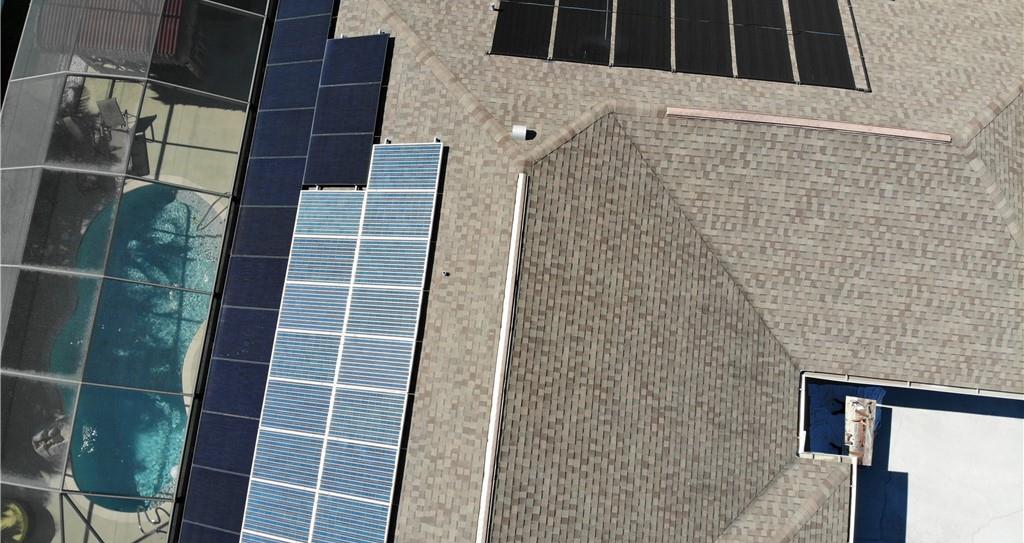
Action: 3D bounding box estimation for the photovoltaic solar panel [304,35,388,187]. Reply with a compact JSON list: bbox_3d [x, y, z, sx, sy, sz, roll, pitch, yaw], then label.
[{"bbox_3d":[-3.594,-3.513,15.460,1.623,0.045,3.417,3,79,22],"label":"photovoltaic solar panel"}]

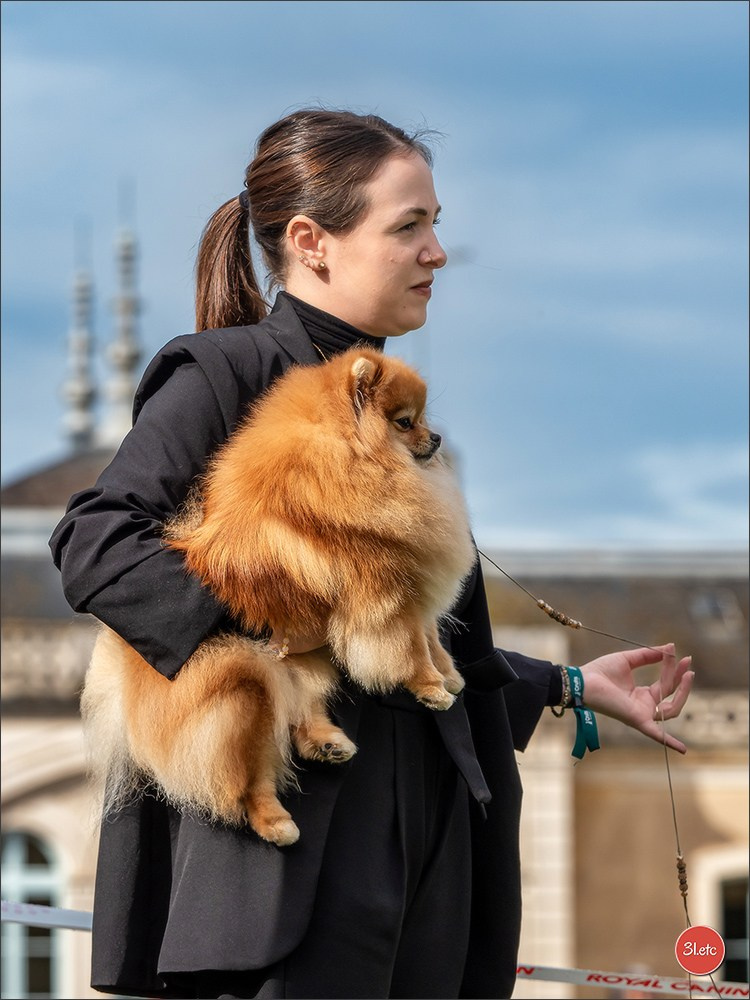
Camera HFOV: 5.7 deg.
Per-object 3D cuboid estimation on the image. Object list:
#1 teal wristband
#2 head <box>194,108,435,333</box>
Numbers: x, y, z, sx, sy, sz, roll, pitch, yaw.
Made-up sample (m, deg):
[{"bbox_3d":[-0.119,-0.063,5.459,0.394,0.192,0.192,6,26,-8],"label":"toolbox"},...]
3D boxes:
[{"bbox_3d":[0.219,0.225,7.900,0.035,0.098,0.050,1,-2,-16],"label":"teal wristband"},{"bbox_3d":[-0.058,-0.288,7.800,0.250,0.235,0.170,-1,-2,16],"label":"head"}]

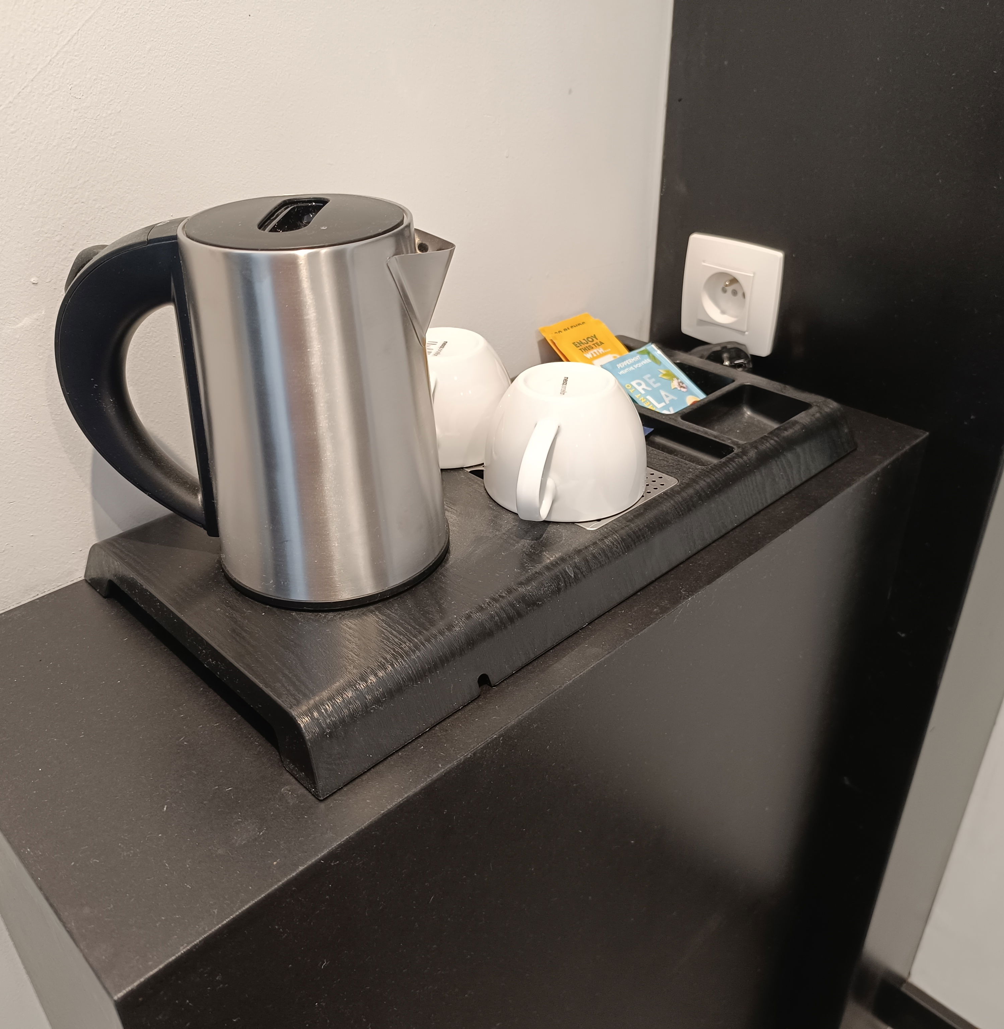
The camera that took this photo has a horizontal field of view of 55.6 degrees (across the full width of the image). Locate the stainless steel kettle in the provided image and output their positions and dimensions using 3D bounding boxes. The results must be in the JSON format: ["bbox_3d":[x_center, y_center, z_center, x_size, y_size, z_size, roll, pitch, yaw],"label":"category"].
[{"bbox_3d":[-0.108,-0.055,0.450,0.178,0.166,0.117,-3,31,-3],"label":"stainless steel kettle"}]

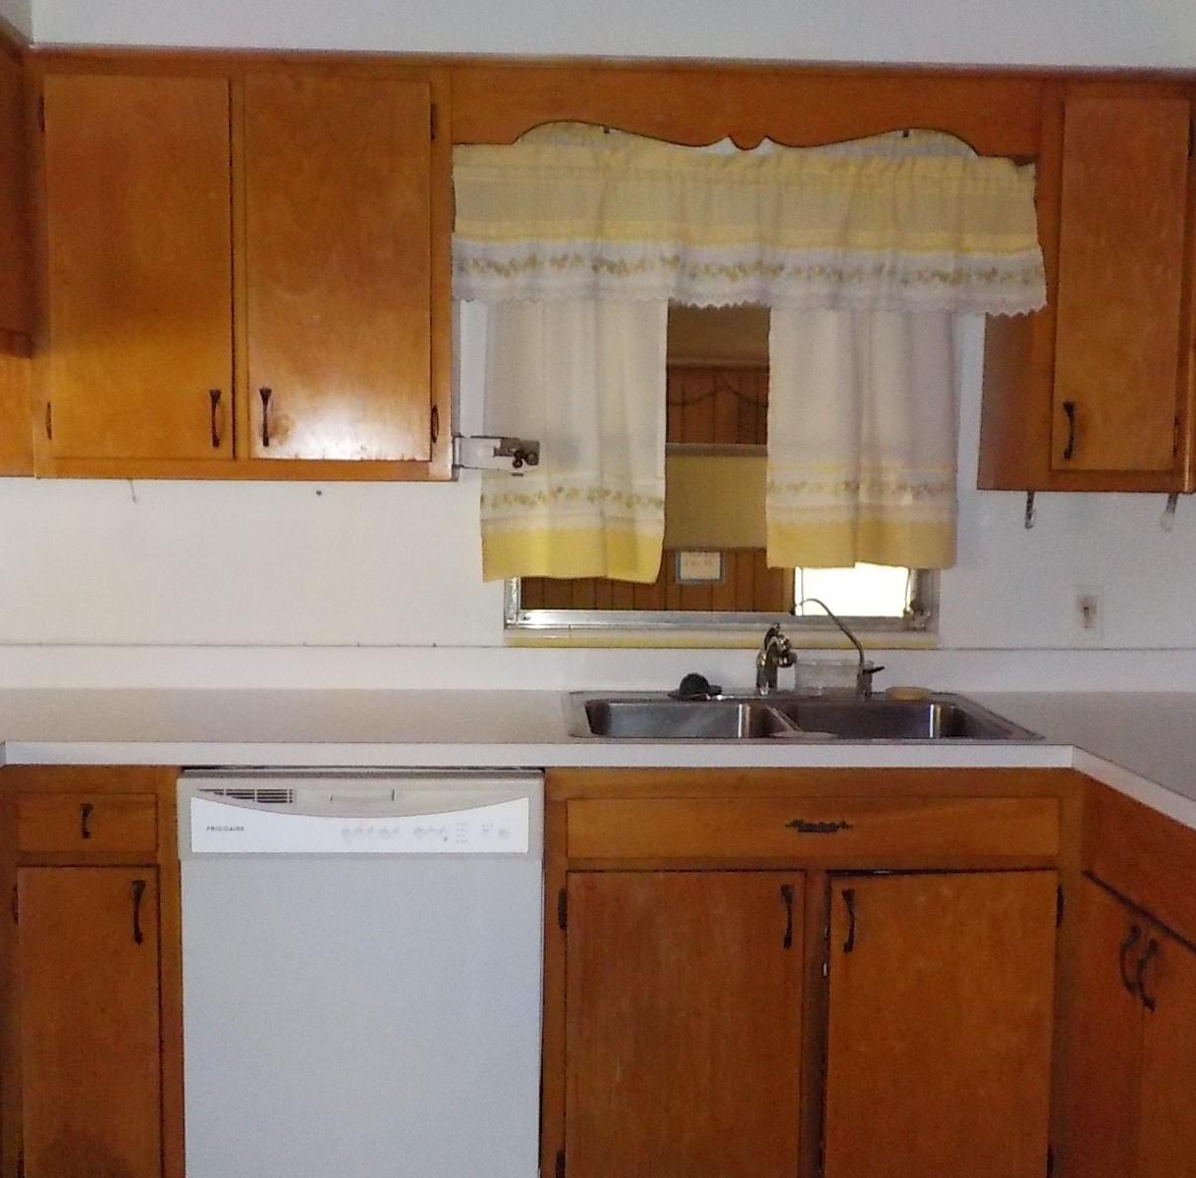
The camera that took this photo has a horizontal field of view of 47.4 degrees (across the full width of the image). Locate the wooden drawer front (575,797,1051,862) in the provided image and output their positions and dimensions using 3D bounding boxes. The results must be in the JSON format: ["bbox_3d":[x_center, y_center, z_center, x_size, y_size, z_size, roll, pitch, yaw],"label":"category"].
[{"bbox_3d":[0.369,0.407,2.330,0.844,0.110,0.030,0,4,-2],"label":"wooden drawer front"}]

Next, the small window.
[{"bbox_3d":[0.272,-0.282,2.969,0.941,0.764,0.080,0,4,-3],"label":"small window"}]

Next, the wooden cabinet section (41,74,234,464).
[{"bbox_3d":[-0.830,-0.578,2.470,0.334,0.689,0.030,0,4,-3],"label":"wooden cabinet section"}]

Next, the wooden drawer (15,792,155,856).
[{"bbox_3d":[-0.868,0.382,2.485,0.231,0.104,0.400,0,4,-3],"label":"wooden drawer"}]

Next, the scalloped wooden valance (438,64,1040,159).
[{"bbox_3d":[0.279,-0.881,2.513,1.099,0.147,0.030,0,4,-3],"label":"scalloped wooden valance"}]

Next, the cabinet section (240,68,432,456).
[{"bbox_3d":[-0.470,-0.579,2.487,0.339,0.691,0.030,0,4,-3],"label":"cabinet section"}]

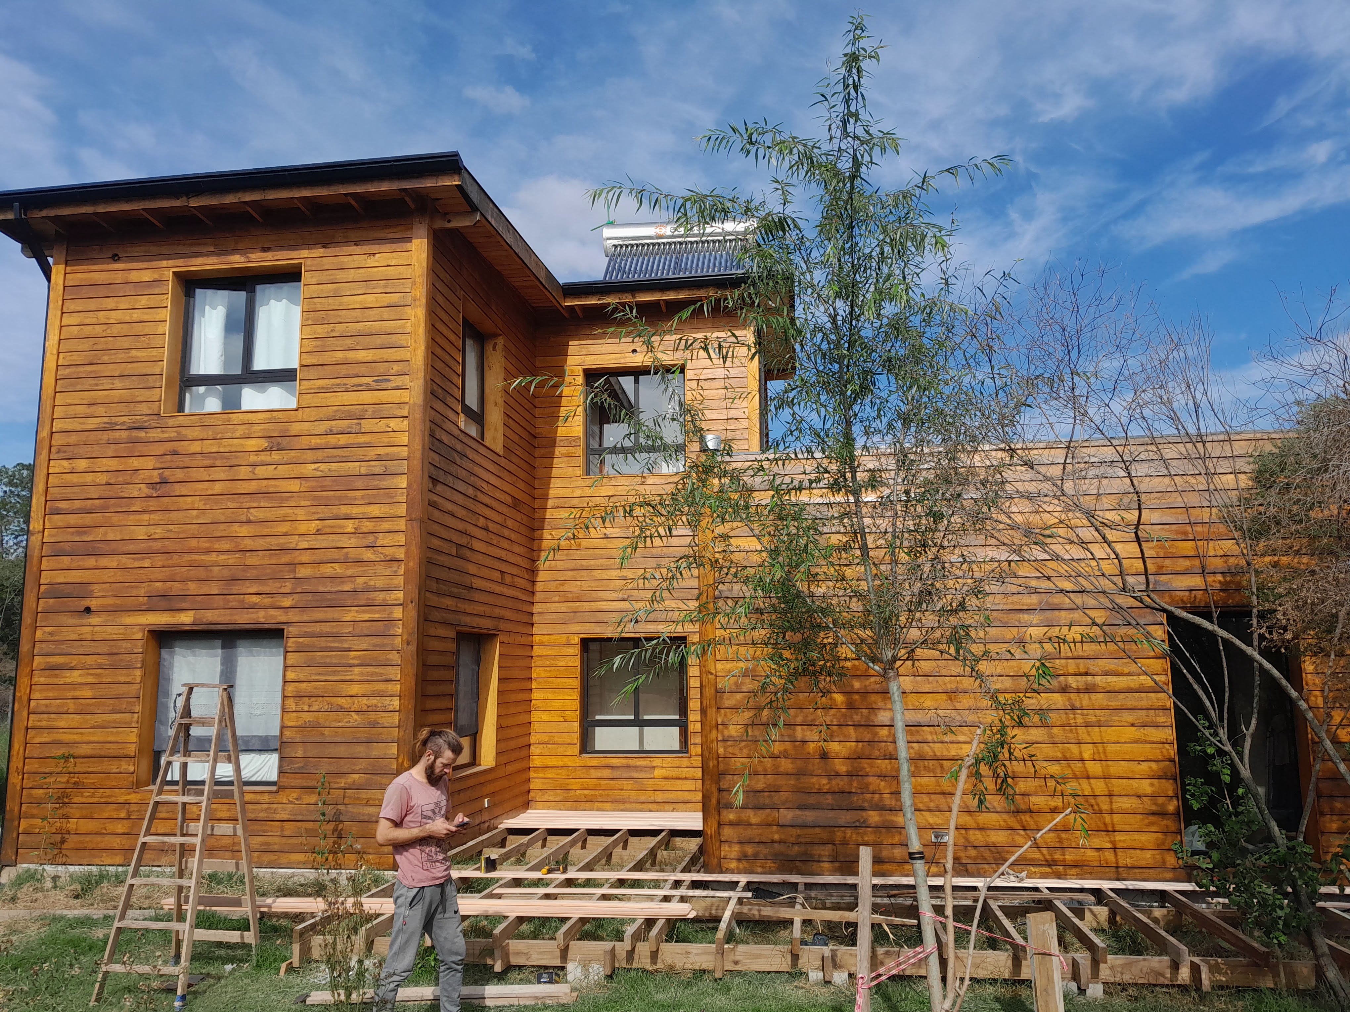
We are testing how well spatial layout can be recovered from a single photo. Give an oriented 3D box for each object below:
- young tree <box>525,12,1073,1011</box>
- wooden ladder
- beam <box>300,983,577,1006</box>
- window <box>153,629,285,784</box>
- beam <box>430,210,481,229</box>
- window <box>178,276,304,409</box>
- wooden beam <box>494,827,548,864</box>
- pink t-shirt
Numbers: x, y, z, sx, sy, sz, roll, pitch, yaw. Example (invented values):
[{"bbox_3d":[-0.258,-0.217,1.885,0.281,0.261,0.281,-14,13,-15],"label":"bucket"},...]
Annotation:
[{"bbox_3d":[0.628,-0.029,5.998,3.050,5.850,2.700,-2,-9,8],"label":"young tree"},{"bbox_3d":[-3.268,2.175,7.064,0.600,1.940,1.020,-1,-9,3],"label":"wooden ladder"},{"bbox_3d":[-1.418,2.998,6.439,1.640,0.075,0.180,-1,-9,0],"label":"beam"},{"bbox_3d":[-4.282,1.918,10.078,1.320,1.420,0.070,-2,-9,8],"label":"window"},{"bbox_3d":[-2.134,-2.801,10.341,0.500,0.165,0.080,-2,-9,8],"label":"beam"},{"bbox_3d":[-4.318,-1.609,10.601,1.380,1.450,0.080,-2,-9,8],"label":"window"},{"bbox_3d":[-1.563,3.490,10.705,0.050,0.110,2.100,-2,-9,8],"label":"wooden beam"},{"bbox_3d":[-1.391,1.794,5.839,0.310,0.640,0.480,-6,-10,29],"label":"pink t-shirt"}]

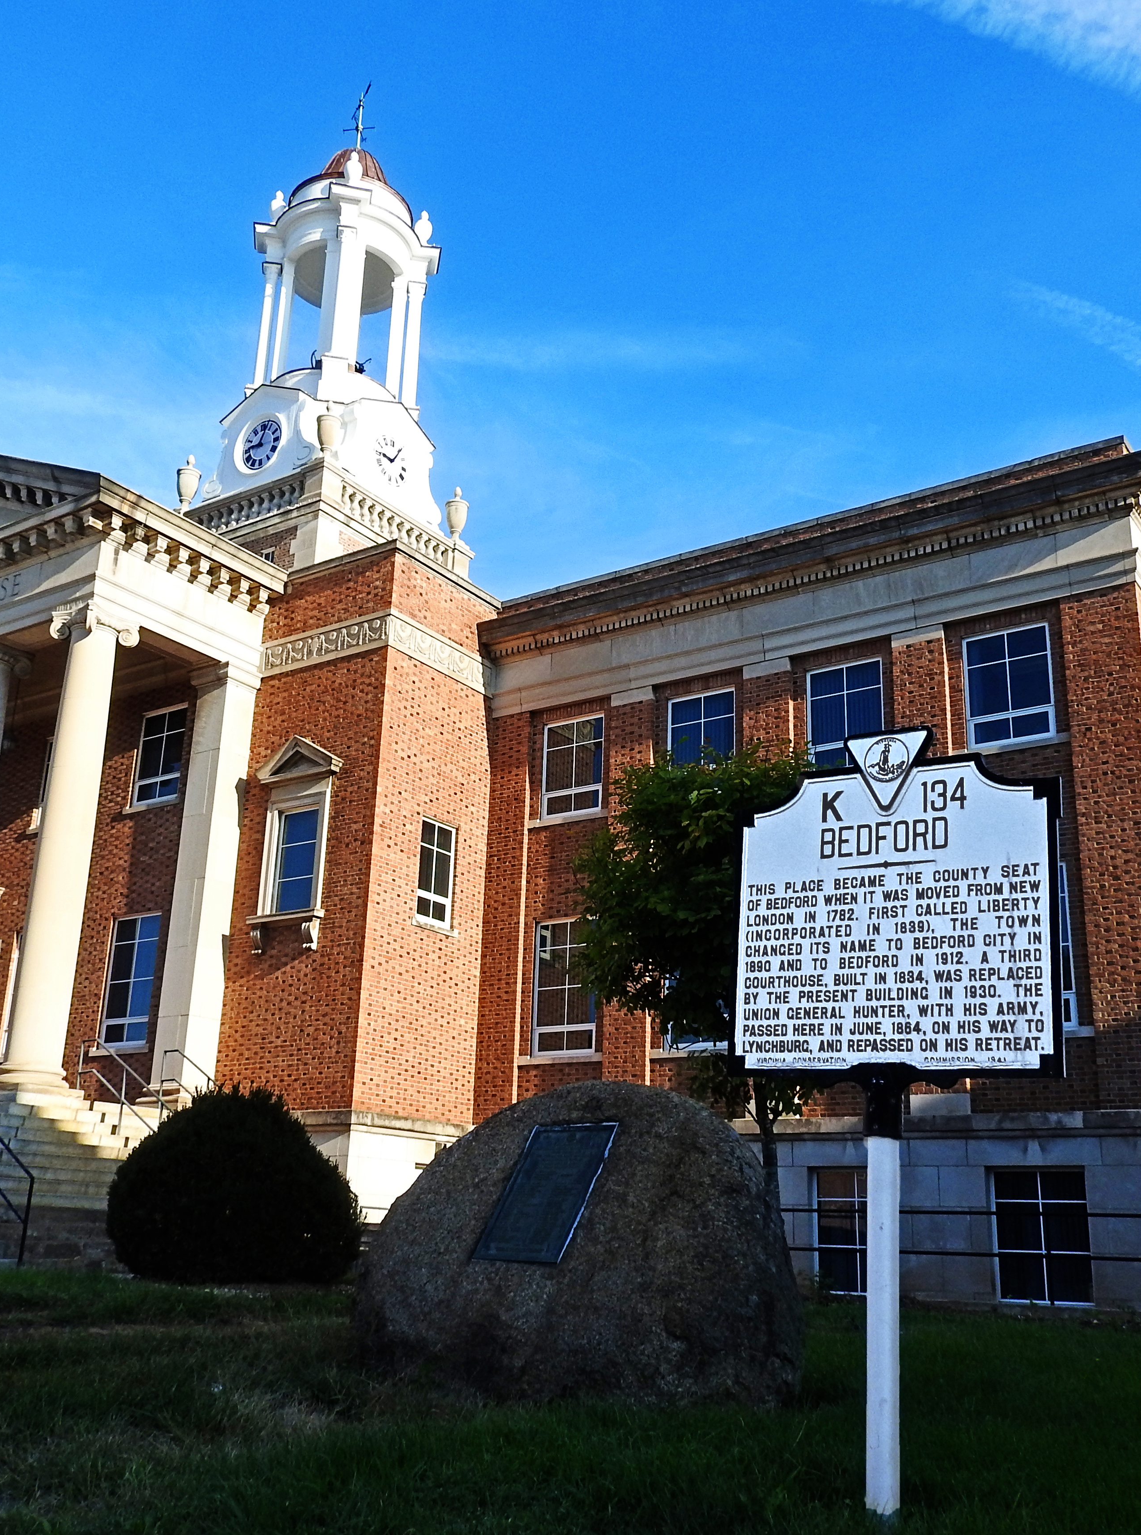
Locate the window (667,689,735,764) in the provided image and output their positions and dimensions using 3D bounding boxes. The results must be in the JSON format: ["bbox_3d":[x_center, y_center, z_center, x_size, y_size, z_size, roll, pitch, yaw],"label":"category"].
[{"bbox_3d":[2.028,-0.362,21.994,1.170,1.626,0.140,-10,-21,33],"label":"window"}]

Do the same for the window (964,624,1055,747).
[{"bbox_3d":[6.040,-1.122,19.510,1.200,1.620,0.140,-10,-22,33],"label":"window"}]

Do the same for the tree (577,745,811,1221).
[{"bbox_3d":[1.679,2.337,13.432,3.301,5.367,3.301,-10,-21,33],"label":"tree"}]

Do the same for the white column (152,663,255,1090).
[{"bbox_3d":[-5.720,1.813,22.234,0.832,7.009,0.713,-10,-21,33],"label":"white column"}]

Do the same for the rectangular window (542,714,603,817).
[{"bbox_3d":[0.082,-0.018,23.418,1.200,1.620,0.140,-10,-22,33],"label":"rectangular window"}]

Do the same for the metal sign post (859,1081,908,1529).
[{"bbox_3d":[0.895,1.474,4.043,0.105,1.200,0.105,-8,-22,33],"label":"metal sign post"}]

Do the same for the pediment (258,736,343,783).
[{"bbox_3d":[-4.195,-0.116,22.085,1.604,0.683,0.267,-10,-21,33],"label":"pediment"}]

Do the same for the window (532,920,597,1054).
[{"bbox_3d":[-0.059,3.389,21.874,1.218,2.079,0.200,-10,-21,33],"label":"window"}]

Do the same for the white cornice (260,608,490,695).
[{"bbox_3d":[-3.274,-1.623,24.257,2.880,0.577,2.758,-10,-21,33],"label":"white cornice"}]

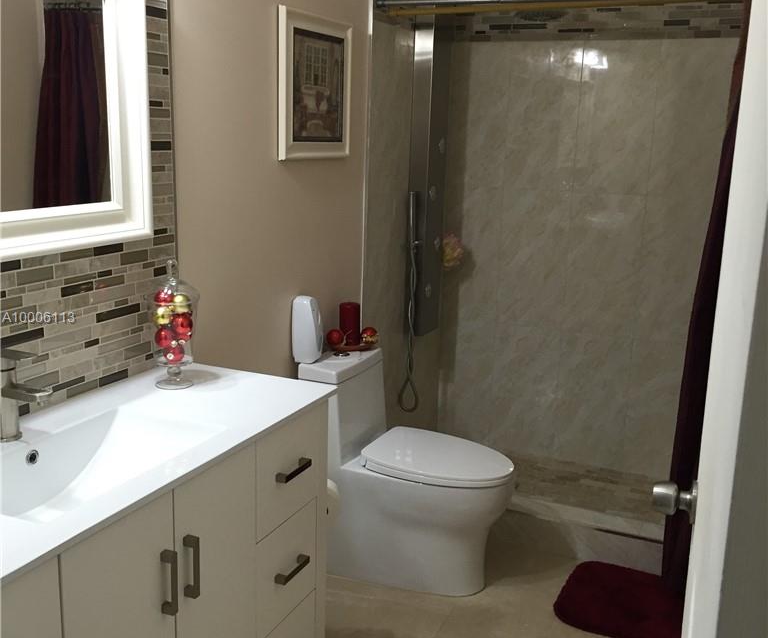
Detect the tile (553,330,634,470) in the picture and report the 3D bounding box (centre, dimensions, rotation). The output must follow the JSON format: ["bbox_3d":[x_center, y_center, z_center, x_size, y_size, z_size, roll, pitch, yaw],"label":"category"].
[{"bbox_3d":[0.911,0.360,3.765,0.300,0.597,0.010,7,14,23],"label":"tile"}]

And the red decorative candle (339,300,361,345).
[{"bbox_3d":[-0.119,0.023,2.970,0.073,0.142,0.073,2,13,0],"label":"red decorative candle"}]

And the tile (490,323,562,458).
[{"bbox_3d":[0.644,0.320,3.940,0.307,0.608,0.015,7,14,23],"label":"tile"}]

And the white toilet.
[{"bbox_3d":[0.089,0.508,2.899,0.698,0.706,0.375,7,14,23],"label":"white toilet"}]

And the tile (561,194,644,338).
[{"bbox_3d":[0.942,-0.237,3.686,0.307,0.608,0.015,7,14,23],"label":"tile"}]

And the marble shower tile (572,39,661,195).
[{"bbox_3d":[0.945,-0.817,3.497,0.300,0.611,0.010,7,14,23],"label":"marble shower tile"}]

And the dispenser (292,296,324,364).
[{"bbox_3d":[-0.232,0.030,2.695,0.080,0.204,0.075,7,14,23],"label":"dispenser"}]

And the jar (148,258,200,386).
[{"bbox_3d":[-0.491,0.010,1.989,0.109,0.299,0.109,2,13,0],"label":"jar"}]

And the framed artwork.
[{"bbox_3d":[-0.205,-0.706,2.626,0.028,0.411,0.414,7,14,23],"label":"framed artwork"}]

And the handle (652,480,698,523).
[{"bbox_3d":[0.443,0.277,1.300,0.066,0.066,0.066,7,14,23],"label":"handle"}]

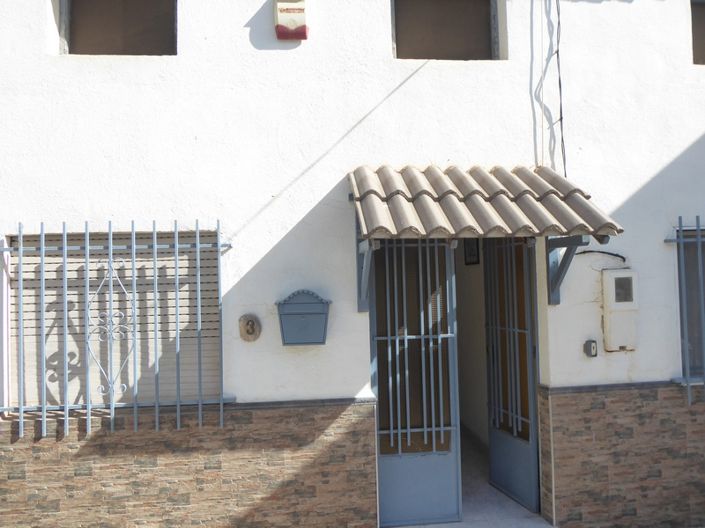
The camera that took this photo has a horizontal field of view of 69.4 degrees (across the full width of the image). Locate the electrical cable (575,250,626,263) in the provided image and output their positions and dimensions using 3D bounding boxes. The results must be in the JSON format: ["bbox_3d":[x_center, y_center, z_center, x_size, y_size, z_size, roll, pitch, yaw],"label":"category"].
[{"bbox_3d":[1.709,-0.050,3.507,0.381,0.087,0.040,-1,-2,-6],"label":"electrical cable"}]

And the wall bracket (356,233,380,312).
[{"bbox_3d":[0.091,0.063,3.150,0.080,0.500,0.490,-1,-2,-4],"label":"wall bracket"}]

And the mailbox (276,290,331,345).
[{"bbox_3d":[-0.312,0.349,3.304,0.356,0.353,0.105,-1,-2,-4],"label":"mailbox"}]

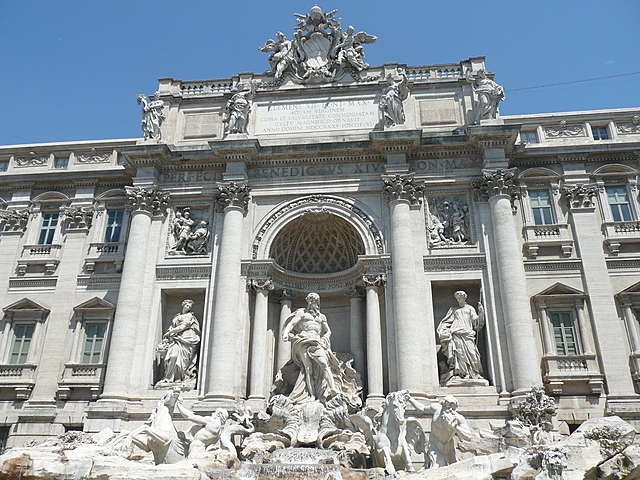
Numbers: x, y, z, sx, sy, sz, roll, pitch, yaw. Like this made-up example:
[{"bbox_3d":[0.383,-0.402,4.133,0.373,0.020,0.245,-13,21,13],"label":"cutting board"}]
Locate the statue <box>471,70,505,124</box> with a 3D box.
[{"bbox_3d":[8.926,-7.632,27.453,1.584,3.316,1.188,-2,-23,6],"label":"statue"}]

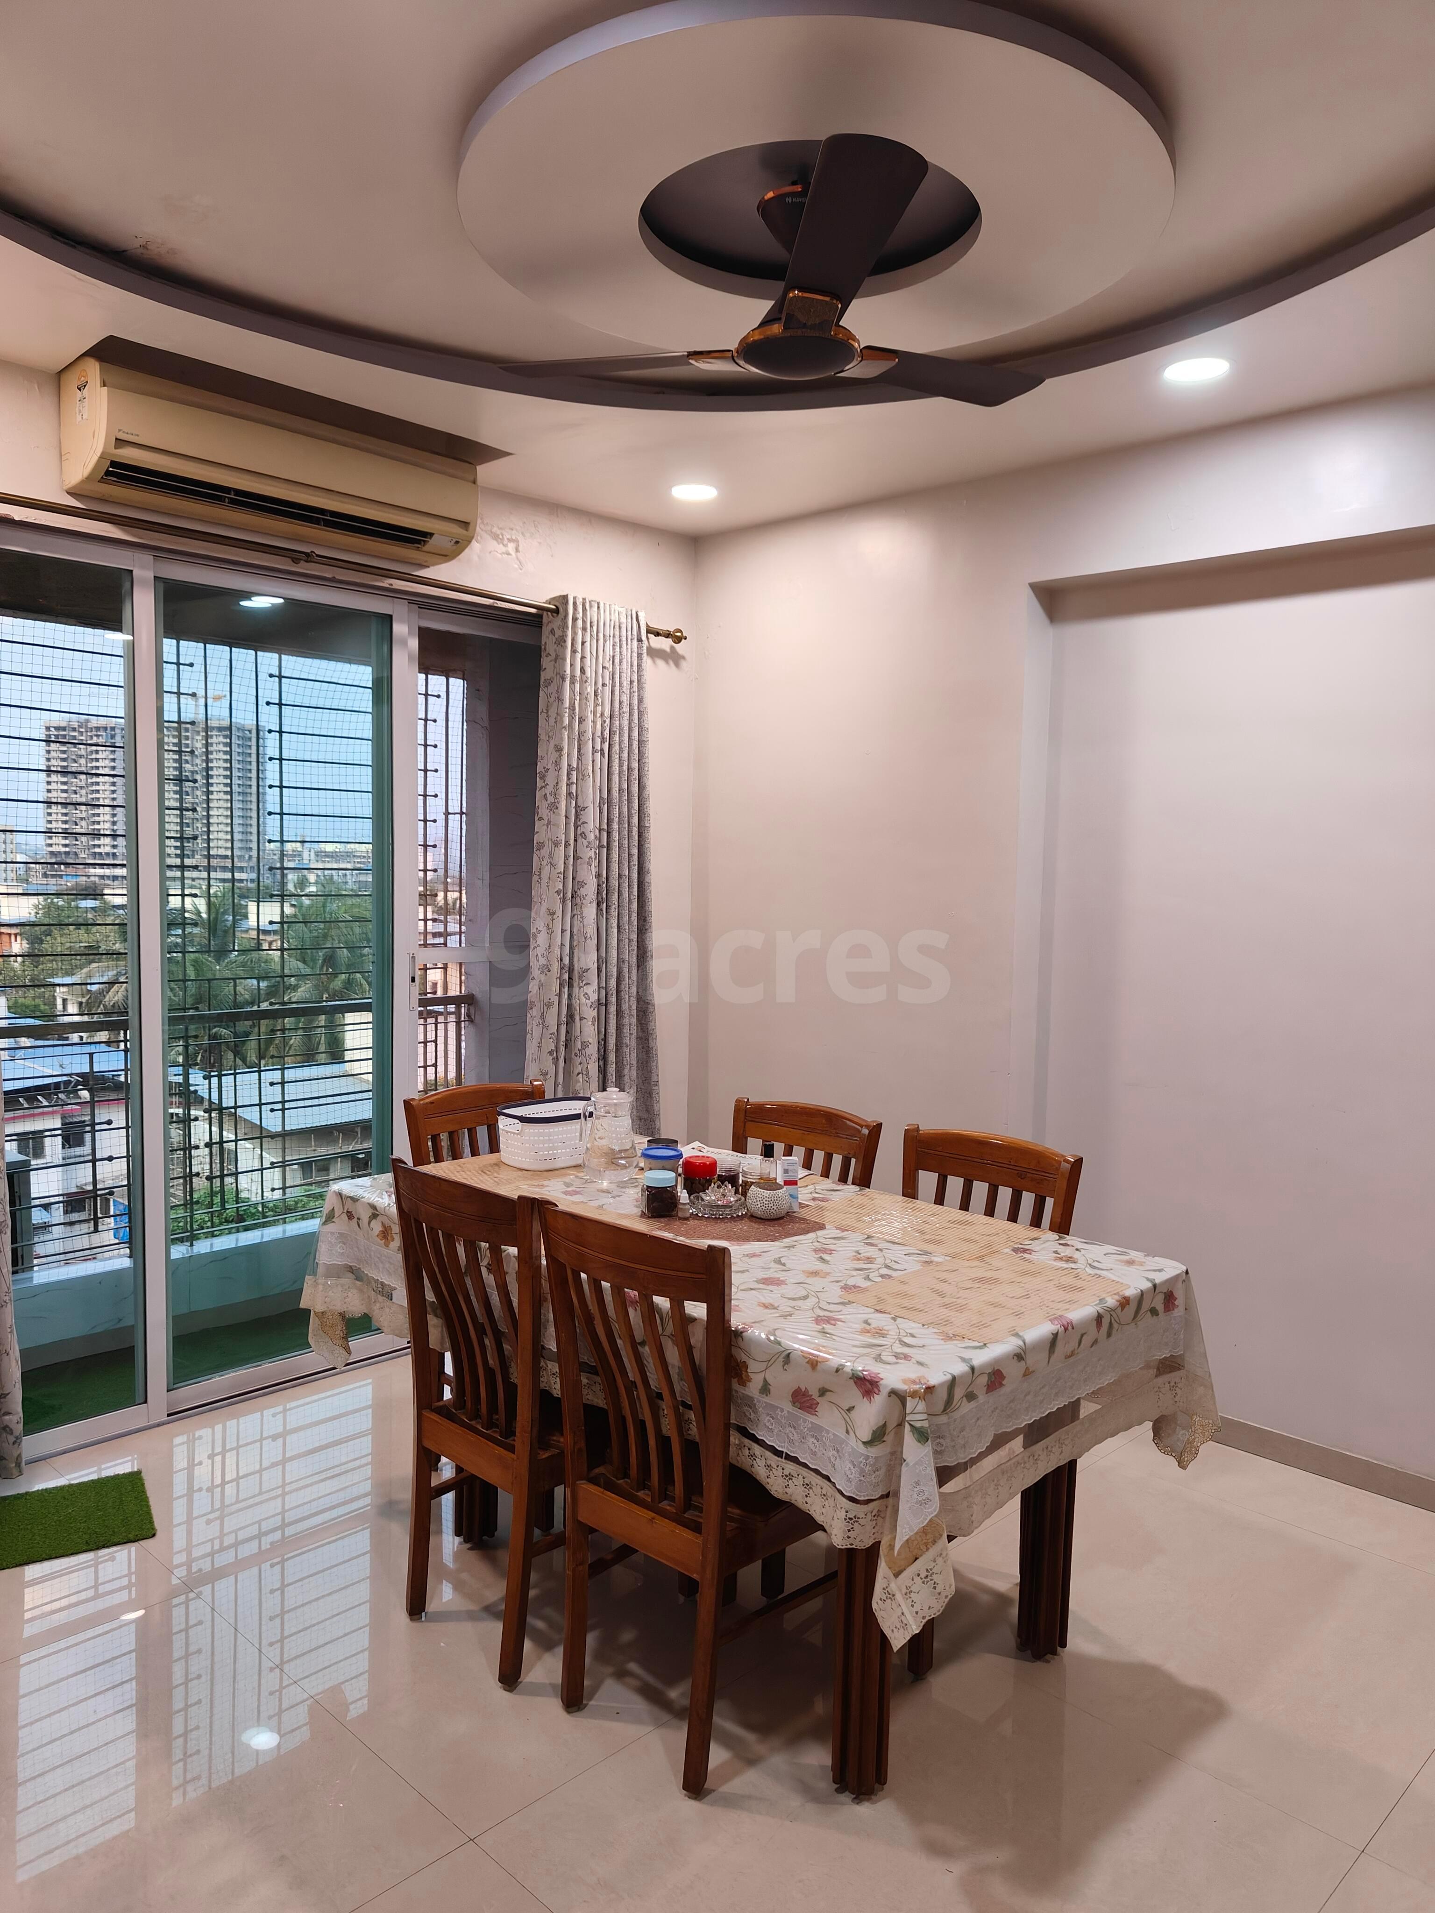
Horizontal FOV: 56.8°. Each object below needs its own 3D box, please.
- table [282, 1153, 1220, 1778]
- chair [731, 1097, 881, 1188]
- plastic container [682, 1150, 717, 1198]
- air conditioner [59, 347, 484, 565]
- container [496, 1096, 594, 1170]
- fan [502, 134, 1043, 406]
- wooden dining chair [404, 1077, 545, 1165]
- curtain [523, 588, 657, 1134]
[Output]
[{"bbox_3d":[0.010,0.943,2.790,1.650,0.789,0.930,5,6,44],"label":"table"},{"bbox_3d":[0.057,0.851,3.123,0.430,0.925,0.510,5,6,44],"label":"chair"},{"bbox_3d":[-0.041,0.485,2.958,0.076,0.098,0.076,1,4,-1],"label":"plastic container"},{"bbox_3d":[-1.136,-1.291,3.535,0.250,0.285,1.065,5,6,44],"label":"air conditioner"},{"bbox_3d":[-0.396,0.437,3.346,0.340,0.125,0.220,-3,6,-41],"label":"container"},{"bbox_3d":[0.141,-1.240,2.364,1.130,0.320,1.060,0,4,-7],"label":"fan"},{"bbox_3d":[-0.455,0.828,3.313,0.510,0.925,0.430,5,6,44],"label":"wooden dining chair"},{"bbox_3d":[-0.402,0.009,4.376,0.142,2.323,0.496,5,6,44],"label":"curtain"}]

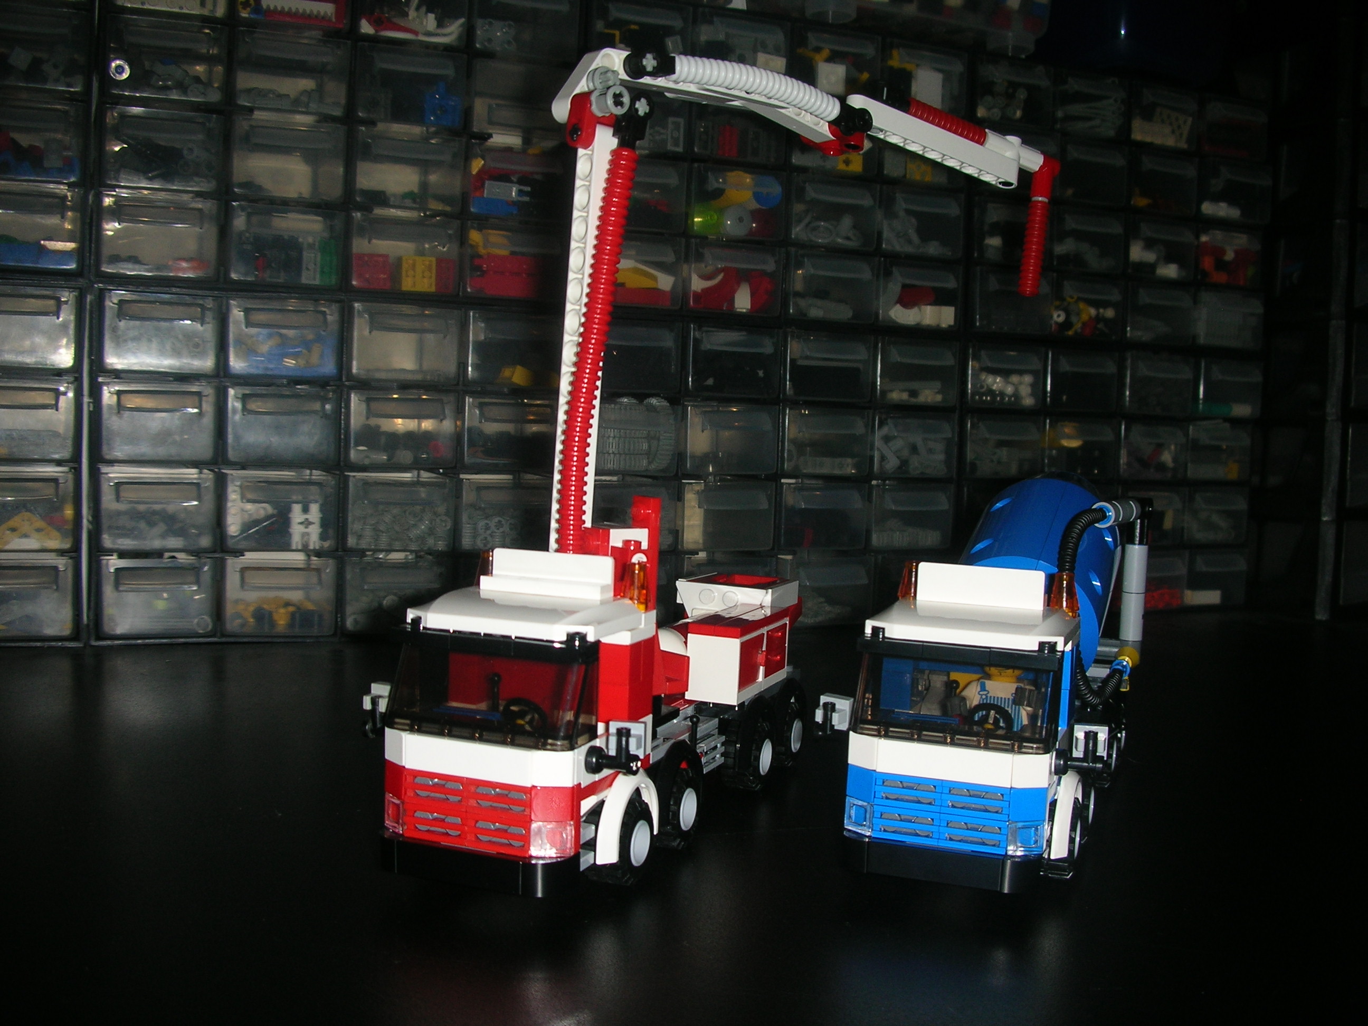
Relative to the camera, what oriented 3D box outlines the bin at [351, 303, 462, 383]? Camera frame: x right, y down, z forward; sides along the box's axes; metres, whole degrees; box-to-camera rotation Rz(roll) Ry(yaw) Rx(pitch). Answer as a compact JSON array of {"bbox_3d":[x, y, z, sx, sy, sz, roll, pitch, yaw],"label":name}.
[{"bbox_3d":[-0.151,-0.085,0.704,0.052,0.035,0.115,0,4,-22],"label":"bin"}]

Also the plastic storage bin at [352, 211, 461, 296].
[{"bbox_3d":[-0.166,-0.138,0.775,0.056,0.040,0.138,1,3,-21],"label":"plastic storage bin"}]

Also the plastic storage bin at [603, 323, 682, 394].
[{"bbox_3d":[-0.053,-0.091,0.822,0.056,0.040,0.138,1,3,-21],"label":"plastic storage bin"}]

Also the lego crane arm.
[{"bbox_3d":[0.045,-0.053,0.409,0.197,0.139,0.027,-1,5,-35],"label":"lego crane arm"}]

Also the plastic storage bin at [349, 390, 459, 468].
[{"bbox_3d":[-0.156,-0.044,0.718,0.054,0.037,0.112,0,4,-23],"label":"plastic storage bin"}]

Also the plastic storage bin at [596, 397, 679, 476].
[{"bbox_3d":[-0.047,-0.043,0.747,0.052,0.035,0.115,0,4,-22],"label":"plastic storage bin"}]

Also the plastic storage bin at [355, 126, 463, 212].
[{"bbox_3d":[-0.164,-0.181,0.772,0.056,0.040,0.138,1,3,-21],"label":"plastic storage bin"}]

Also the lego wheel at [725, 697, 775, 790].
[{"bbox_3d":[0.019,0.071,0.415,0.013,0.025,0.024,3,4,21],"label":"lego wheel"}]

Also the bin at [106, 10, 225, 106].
[{"bbox_3d":[-0.247,-0.204,0.657,0.052,0.035,0.115,0,4,-22],"label":"bin"}]

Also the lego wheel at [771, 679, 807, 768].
[{"bbox_3d":[0.031,0.069,0.445,0.014,0.025,0.025,4,4,23],"label":"lego wheel"}]

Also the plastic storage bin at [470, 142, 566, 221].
[{"bbox_3d":[-0.108,-0.180,0.795,0.056,0.040,0.138,1,3,-21],"label":"plastic storage bin"}]

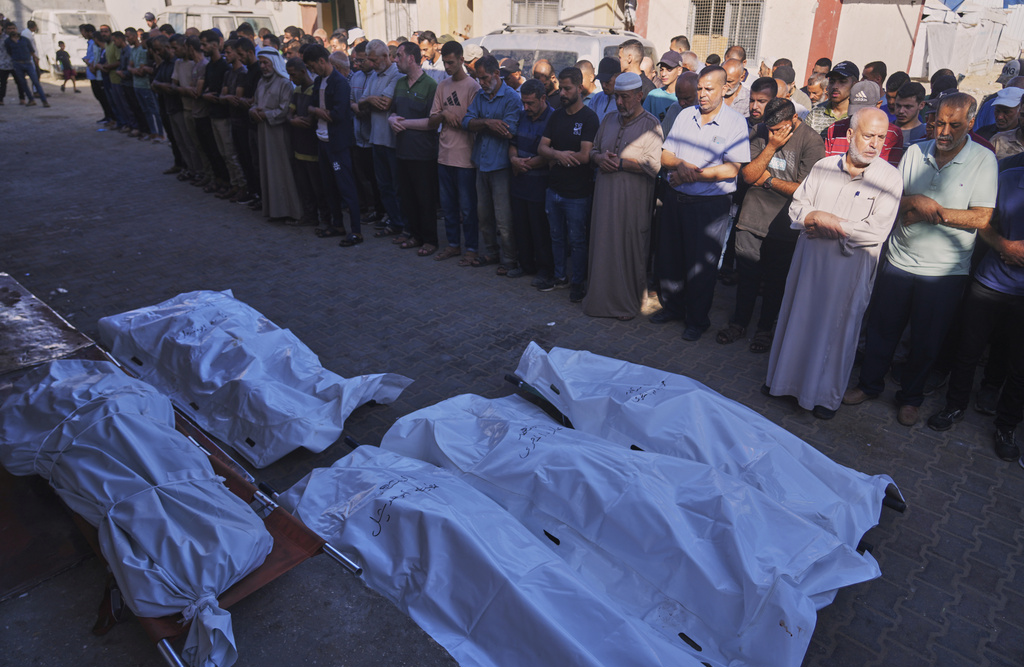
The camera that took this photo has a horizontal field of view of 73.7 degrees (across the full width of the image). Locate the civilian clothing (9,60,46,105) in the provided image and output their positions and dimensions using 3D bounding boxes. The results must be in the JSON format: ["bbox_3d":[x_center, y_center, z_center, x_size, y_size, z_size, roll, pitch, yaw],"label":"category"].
[{"bbox_3d":[-10.950,-5.719,15.507,0.520,0.950,0.360,-11,28,-21],"label":"civilian clothing"}]

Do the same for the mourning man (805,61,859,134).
[{"bbox_3d":[2.336,-1.147,5.142,0.360,1.700,0.500,-23,34,-38],"label":"mourning man"}]

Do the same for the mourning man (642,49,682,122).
[{"bbox_3d":[1.298,-1.527,5.926,0.500,1.730,0.360,15,30,28],"label":"mourning man"}]

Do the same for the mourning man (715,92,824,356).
[{"bbox_3d":[1.668,-0.704,4.404,0.520,1.610,0.420,21,34,37],"label":"mourning man"}]

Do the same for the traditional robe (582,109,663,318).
[{"bbox_3d":[0.804,-0.835,4.863,0.540,1.461,0.400,17,32,32],"label":"traditional robe"}]

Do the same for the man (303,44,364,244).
[{"bbox_3d":[-1.685,-1.770,6.481,0.400,1.764,0.500,-23,34,-36],"label":"man"}]

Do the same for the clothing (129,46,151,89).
[{"bbox_3d":[-6.104,-4.376,11.232,0.330,0.720,0.470,-23,34,-38],"label":"clothing"}]

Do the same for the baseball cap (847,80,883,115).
[{"bbox_3d":[2.084,-1.393,4.030,0.175,0.145,0.245,24,60,40],"label":"baseball cap"}]

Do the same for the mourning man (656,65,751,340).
[{"bbox_3d":[1.265,-0.875,4.616,0.550,1.739,0.390,17,32,32],"label":"mourning man"}]

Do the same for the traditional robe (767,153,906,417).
[{"bbox_3d":[1.746,-0.280,3.793,0.580,1.395,0.430,18,32,33],"label":"traditional robe"}]

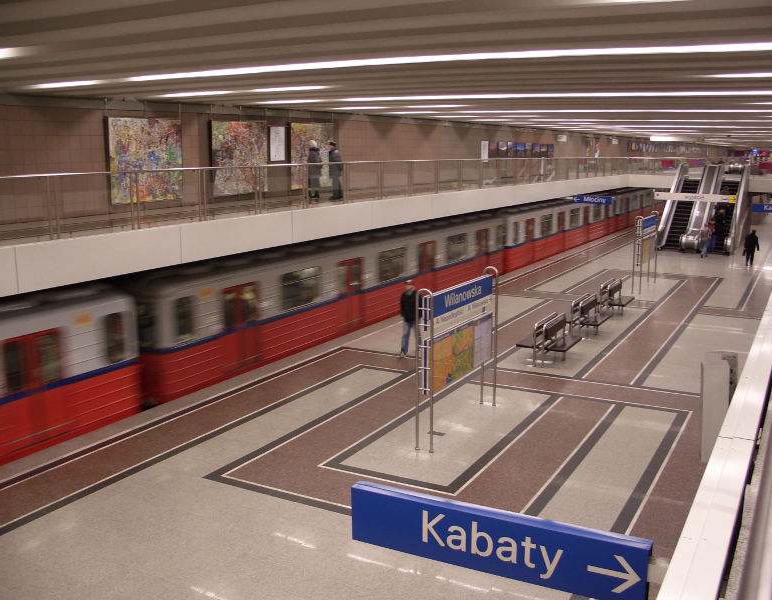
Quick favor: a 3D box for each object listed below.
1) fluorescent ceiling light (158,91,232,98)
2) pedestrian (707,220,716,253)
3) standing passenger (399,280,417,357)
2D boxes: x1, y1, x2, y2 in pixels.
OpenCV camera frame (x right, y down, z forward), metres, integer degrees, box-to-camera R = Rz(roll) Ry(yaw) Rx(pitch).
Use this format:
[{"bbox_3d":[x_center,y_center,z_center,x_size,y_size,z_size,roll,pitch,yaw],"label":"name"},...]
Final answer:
[{"bbox_3d":[-4.172,-4.493,16.681,2.250,0.100,0.150,6,13,29],"label":"fluorescent ceiling light"},{"bbox_3d":[15.818,-3.105,37.008,0.500,1.680,0.420,6,12,30],"label":"pedestrian"},{"bbox_3d":[0.577,0.436,17.757,0.550,1.770,0.420,9,14,37],"label":"standing passenger"}]

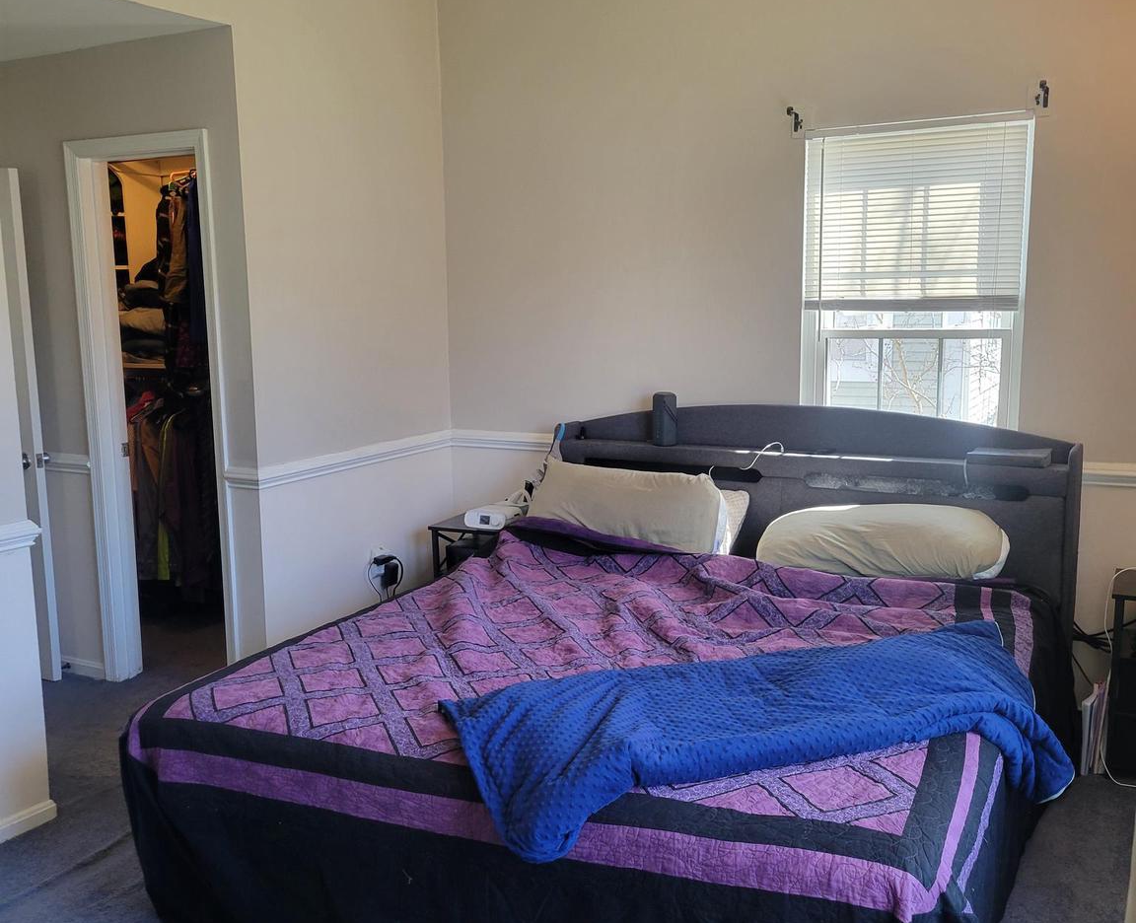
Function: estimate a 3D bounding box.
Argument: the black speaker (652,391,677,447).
[{"bbox_3d":[0.384,-0.167,4.521,0.088,0.205,0.088,5,11,31],"label":"black speaker"}]

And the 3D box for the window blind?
[{"bbox_3d":[1.238,-0.878,4.118,0.785,0.670,0.050,4,10,28],"label":"window blind"}]

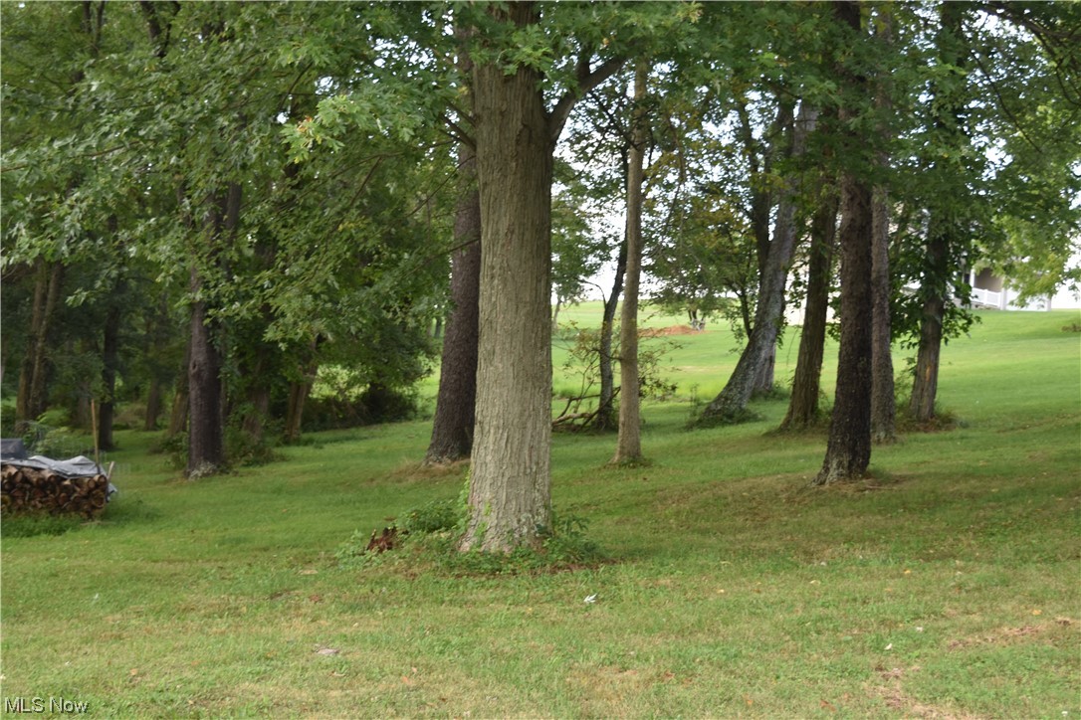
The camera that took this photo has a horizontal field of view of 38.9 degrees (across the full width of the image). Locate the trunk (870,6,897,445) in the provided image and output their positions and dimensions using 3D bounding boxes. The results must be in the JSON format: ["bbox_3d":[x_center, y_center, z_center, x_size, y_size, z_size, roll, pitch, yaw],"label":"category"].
[{"bbox_3d":[5.016,-1.973,22.400,0.360,6.410,0.360,0,1,13],"label":"trunk"}]

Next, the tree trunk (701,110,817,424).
[{"bbox_3d":[4.267,-1.850,29.500,0.950,6.320,0.800,12,1,7],"label":"tree trunk"}]

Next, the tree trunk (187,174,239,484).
[{"bbox_3d":[-4.219,-0.391,19.700,0.600,3.820,0.500,2,1,-12],"label":"tree trunk"}]

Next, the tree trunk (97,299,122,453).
[{"bbox_3d":[-6.888,0.231,24.500,0.270,2.490,0.260,3,1,-16],"label":"tree trunk"}]

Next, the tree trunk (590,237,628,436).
[{"bbox_3d":[1.225,-0.465,26.000,0.360,3.400,0.300,6,1,3],"label":"tree trunk"}]

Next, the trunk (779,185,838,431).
[{"bbox_3d":[4.525,-0.870,25.500,0.550,4.110,0.500,7,1,10],"label":"trunk"}]

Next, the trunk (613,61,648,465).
[{"bbox_3d":[1.179,-1.204,19.000,0.340,5.040,0.330,2,1,3],"label":"trunk"}]

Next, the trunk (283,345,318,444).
[{"bbox_3d":[-4.048,0.583,26.000,0.340,1.720,0.300,10,1,-8],"label":"trunk"}]

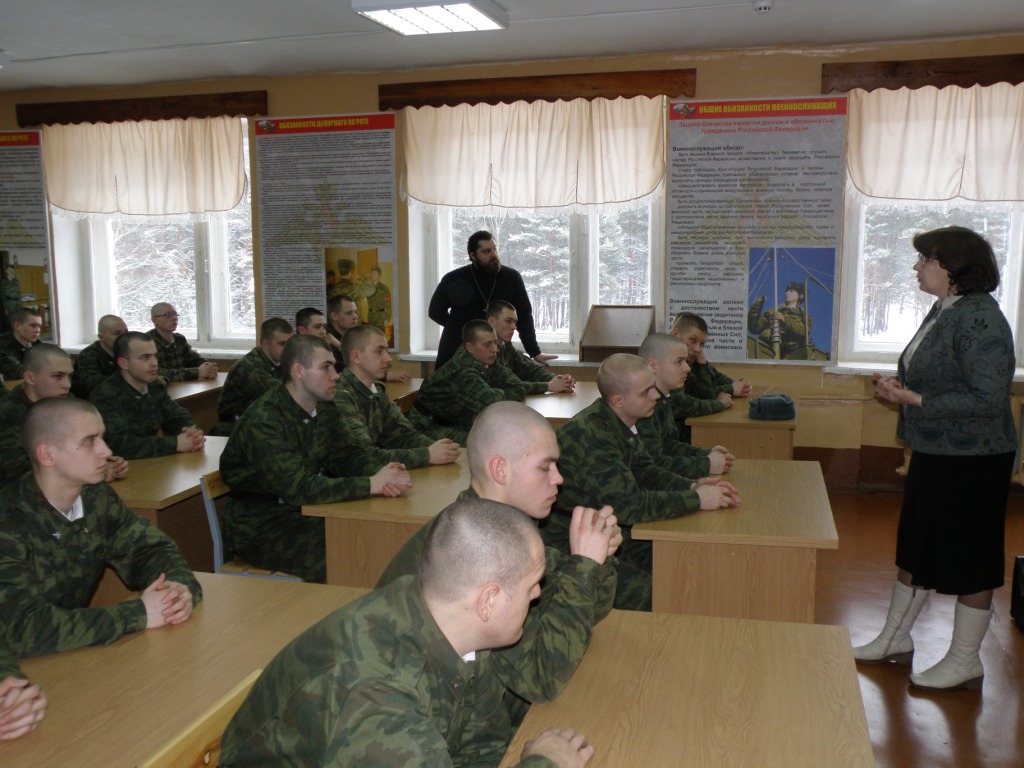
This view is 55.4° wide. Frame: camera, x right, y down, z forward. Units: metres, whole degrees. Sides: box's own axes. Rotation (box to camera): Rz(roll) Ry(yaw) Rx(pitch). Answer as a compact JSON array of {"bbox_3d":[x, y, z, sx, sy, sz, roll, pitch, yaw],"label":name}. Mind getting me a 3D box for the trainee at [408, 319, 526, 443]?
[{"bbox_3d":[-0.245,0.234,5.631,0.780,1.240,0.520,3,9,21],"label":"trainee"}]

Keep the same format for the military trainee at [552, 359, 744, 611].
[{"bbox_3d":[0.437,0.522,3.312,0.700,1.270,0.520,2,9,14],"label":"military trainee"}]

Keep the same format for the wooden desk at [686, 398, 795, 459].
[{"bbox_3d":[1.229,0.476,5.252,0.510,0.760,1.170,2,9,14],"label":"wooden desk"}]

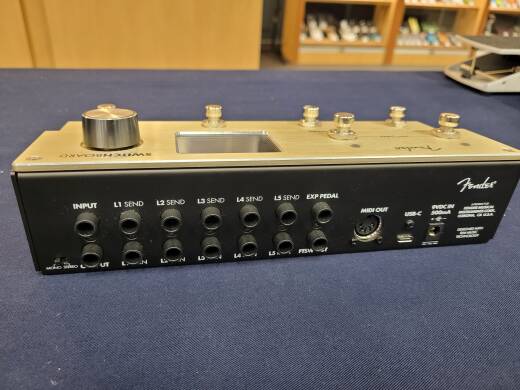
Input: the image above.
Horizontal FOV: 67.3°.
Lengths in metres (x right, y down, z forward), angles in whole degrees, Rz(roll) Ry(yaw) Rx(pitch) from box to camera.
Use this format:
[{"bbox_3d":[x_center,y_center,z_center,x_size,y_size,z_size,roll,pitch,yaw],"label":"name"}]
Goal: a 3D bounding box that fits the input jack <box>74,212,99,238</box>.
[{"bbox_3d":[-0.084,0.014,0.189,0.009,0.009,0.007,-2,30,-11],"label":"input jack"}]

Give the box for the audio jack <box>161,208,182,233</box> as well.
[{"bbox_3d":[-0.044,0.013,0.197,0.009,0.009,0.007,-2,30,-11],"label":"audio jack"}]

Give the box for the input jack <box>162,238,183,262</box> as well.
[{"bbox_3d":[-0.046,0.029,0.206,0.009,0.009,0.007,-2,30,-11],"label":"input jack"}]

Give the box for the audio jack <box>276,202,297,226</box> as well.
[{"bbox_3d":[0.015,0.011,0.211,0.010,0.010,0.008,-2,29,-12],"label":"audio jack"}]

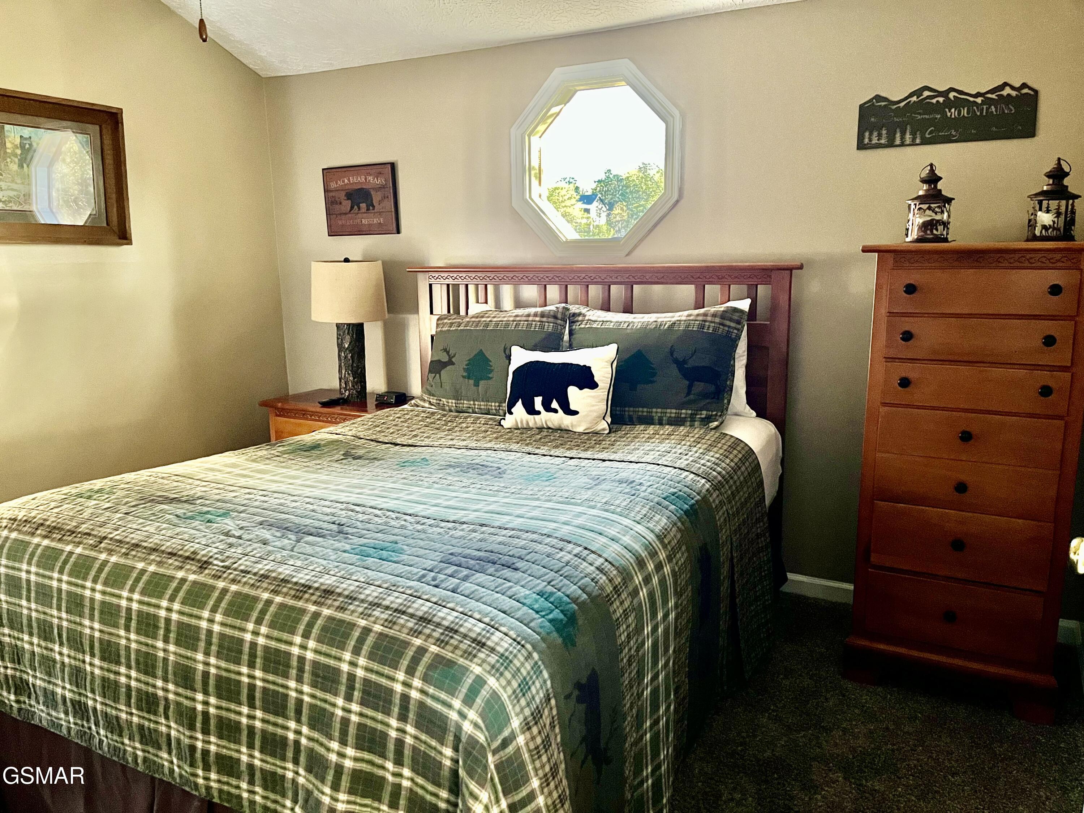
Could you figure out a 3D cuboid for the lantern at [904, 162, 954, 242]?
[{"bbox_3d":[1.107,-0.580,2.321,0.127,0.222,0.127,5,12,27],"label":"lantern"}]

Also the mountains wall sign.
[{"bbox_3d":[1.284,-0.926,2.598,0.513,0.169,0.016,5,12,27],"label":"mountains wall sign"}]

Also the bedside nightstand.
[{"bbox_3d":[-0.873,0.296,3.719,0.670,0.650,0.425,5,12,27],"label":"bedside nightstand"}]

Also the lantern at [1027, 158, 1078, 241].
[{"bbox_3d":[1.383,-0.553,2.179,0.127,0.218,0.127,5,12,27],"label":"lantern"}]

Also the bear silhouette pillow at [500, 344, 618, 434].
[{"bbox_3d":[0.054,-0.069,2.804,0.410,0.300,0.130,5,-12,27],"label":"bear silhouette pillow"}]

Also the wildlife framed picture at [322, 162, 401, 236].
[{"bbox_3d":[-0.827,-0.939,3.715,0.401,0.303,0.028,5,12,27],"label":"wildlife framed picture"}]

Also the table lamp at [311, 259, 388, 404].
[{"bbox_3d":[-0.859,-0.342,3.647,0.335,0.630,0.335,-1,10,0],"label":"table lamp"}]

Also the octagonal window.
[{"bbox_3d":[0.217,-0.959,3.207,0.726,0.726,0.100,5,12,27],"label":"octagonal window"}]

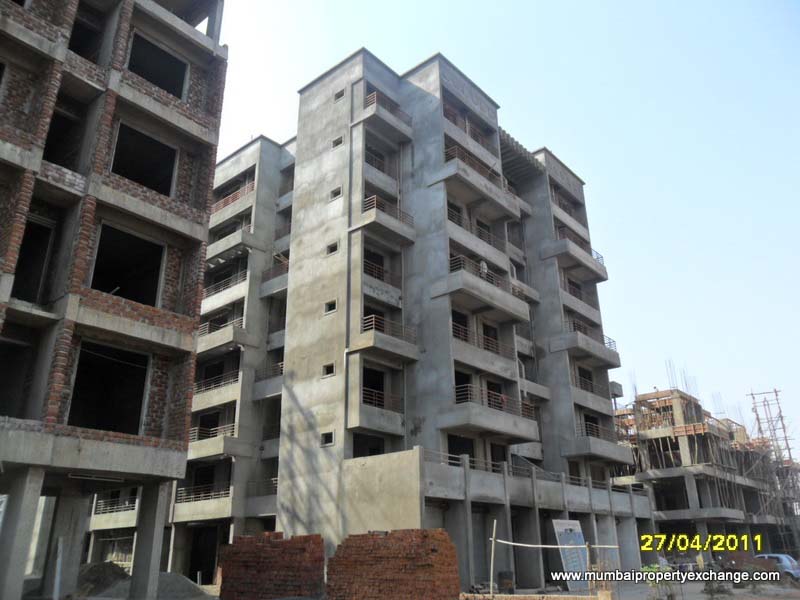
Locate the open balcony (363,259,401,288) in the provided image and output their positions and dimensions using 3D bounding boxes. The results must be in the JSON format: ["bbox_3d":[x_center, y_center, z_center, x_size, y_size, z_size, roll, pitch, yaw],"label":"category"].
[{"bbox_3d":[-0.813,-1.161,28.983,0.080,0.700,2.700,-20,-29,37],"label":"open balcony"}]

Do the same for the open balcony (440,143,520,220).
[{"bbox_3d":[4.080,-5.805,32.506,1.420,1.620,5.620,-20,-29,37],"label":"open balcony"}]

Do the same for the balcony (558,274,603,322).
[{"bbox_3d":[10.789,0.285,38.869,1.110,1.635,5.139,-19,-28,37],"label":"balcony"}]

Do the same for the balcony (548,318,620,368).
[{"bbox_3d":[11.120,2.831,37.386,1.694,1.635,5.665,-19,-28,37],"label":"balcony"}]

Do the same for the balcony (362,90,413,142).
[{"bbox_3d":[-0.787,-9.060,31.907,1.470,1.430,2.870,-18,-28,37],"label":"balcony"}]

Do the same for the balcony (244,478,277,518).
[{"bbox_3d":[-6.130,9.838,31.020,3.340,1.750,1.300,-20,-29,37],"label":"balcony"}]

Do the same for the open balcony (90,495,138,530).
[{"bbox_3d":[-17.010,13.218,38.491,5.400,1.700,1.220,-18,-28,37],"label":"open balcony"}]

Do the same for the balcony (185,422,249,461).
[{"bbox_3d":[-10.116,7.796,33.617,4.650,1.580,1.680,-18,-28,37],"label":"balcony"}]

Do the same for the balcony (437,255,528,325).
[{"bbox_3d":[3.886,-0.234,29.654,1.723,1.635,5.519,-19,-28,37],"label":"balcony"}]

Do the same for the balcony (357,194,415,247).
[{"bbox_3d":[-0.778,-3.492,28.875,1.460,1.460,2.818,-19,-28,37],"label":"balcony"}]

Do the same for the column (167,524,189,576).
[{"bbox_3d":[-11.818,13.457,33.243,0.219,2.862,0.730,-19,-28,37],"label":"column"}]

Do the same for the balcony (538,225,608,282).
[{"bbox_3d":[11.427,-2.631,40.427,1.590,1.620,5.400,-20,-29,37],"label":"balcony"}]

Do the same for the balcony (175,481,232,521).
[{"bbox_3d":[-9.920,10.702,32.802,5.052,1.752,1.168,-19,-28,37],"label":"balcony"}]

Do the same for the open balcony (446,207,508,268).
[{"bbox_3d":[3.570,-2.751,31.292,1.060,1.540,5.350,-18,-28,37],"label":"open balcony"}]

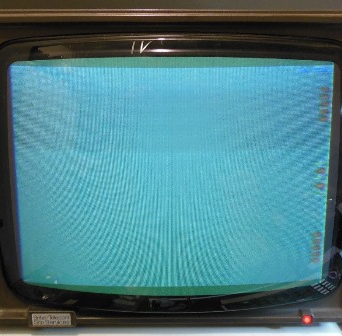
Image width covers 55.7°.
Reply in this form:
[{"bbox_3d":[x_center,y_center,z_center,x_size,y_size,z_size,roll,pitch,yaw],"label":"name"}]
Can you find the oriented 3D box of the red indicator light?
[{"bbox_3d":[0.125,0.138,0.295,0.009,0.009,0.007,0,7,0],"label":"red indicator light"}]

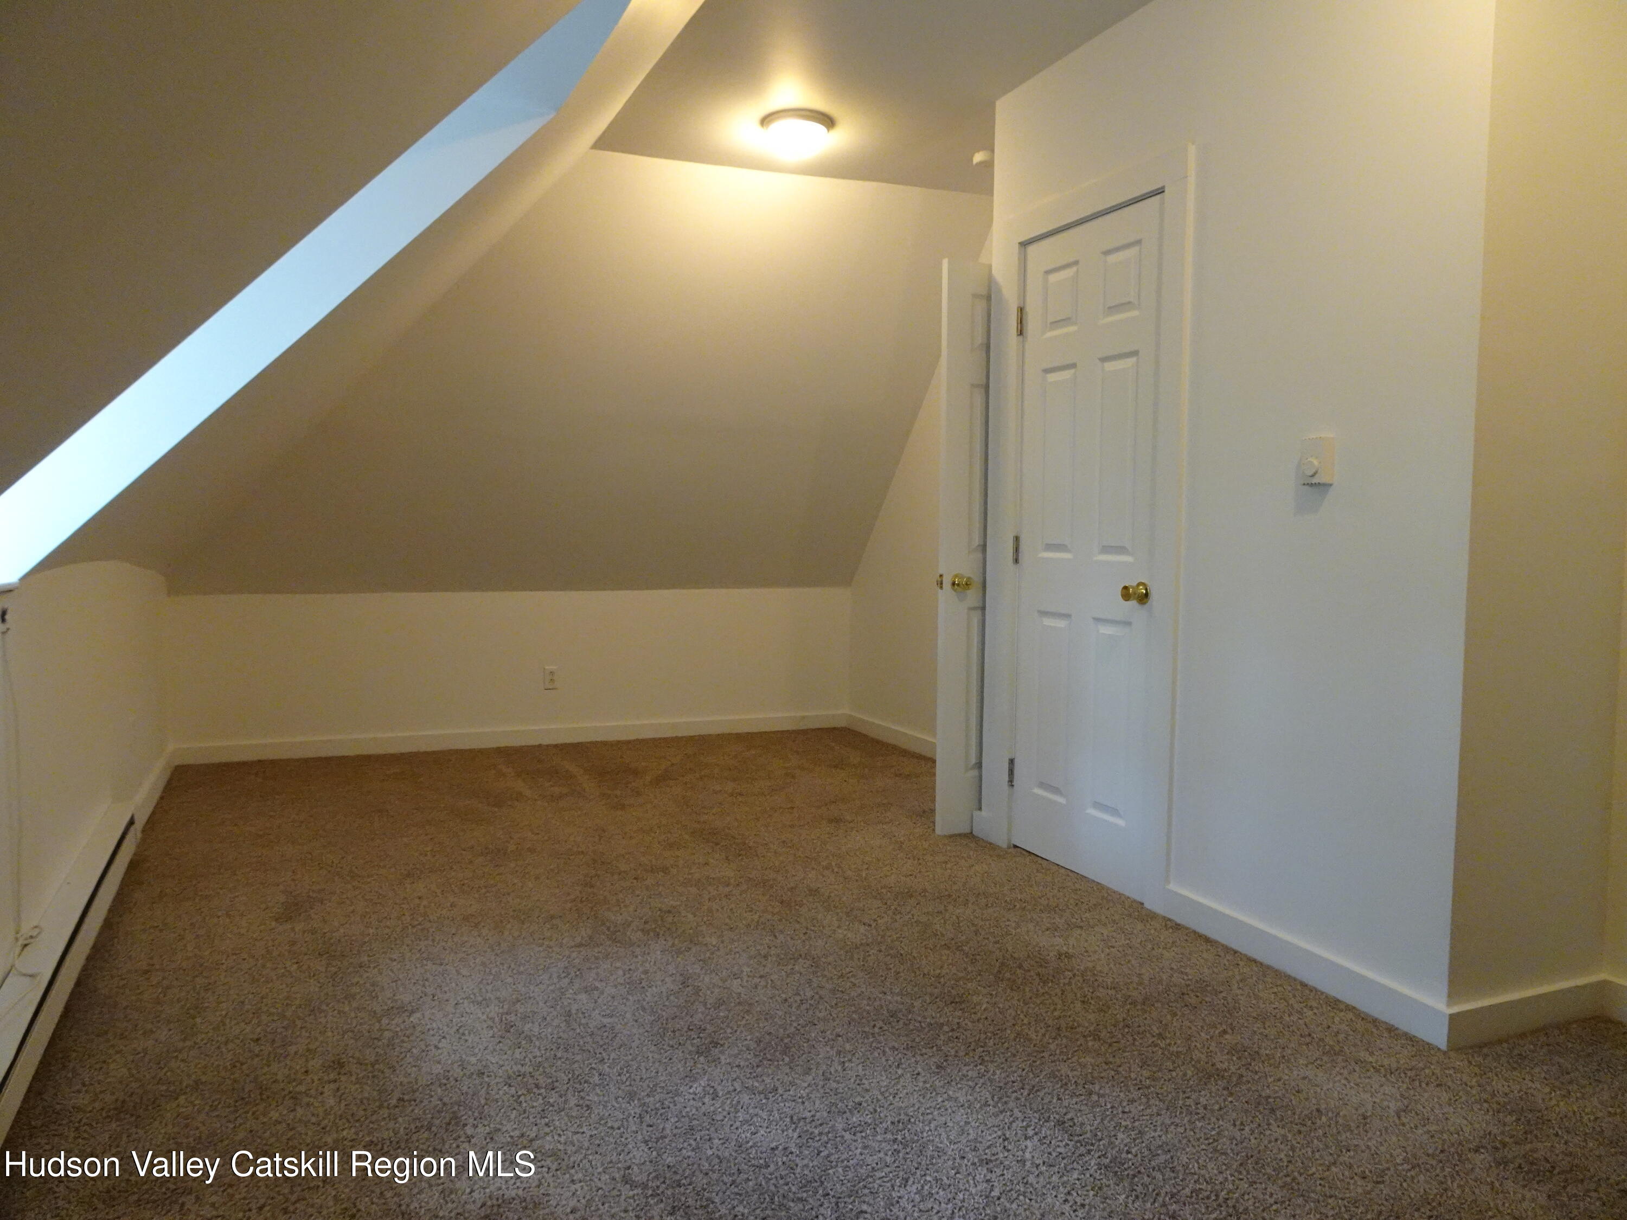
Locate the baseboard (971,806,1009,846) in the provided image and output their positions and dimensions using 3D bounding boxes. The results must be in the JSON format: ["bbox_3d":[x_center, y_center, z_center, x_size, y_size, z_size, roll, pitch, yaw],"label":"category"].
[{"bbox_3d":[0.628,0.771,3.961,0.017,0.083,0.220,-1,4,-23],"label":"baseboard"}]

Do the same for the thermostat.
[{"bbox_3d":[1.173,-0.344,2.633,0.041,0.112,0.068,-1,4,-23],"label":"thermostat"}]

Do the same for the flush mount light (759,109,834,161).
[{"bbox_3d":[-0.058,-1.707,4.083,0.275,0.115,0.275,1,4,0],"label":"flush mount light"}]

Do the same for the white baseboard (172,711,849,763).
[{"bbox_3d":[-1.337,0.634,5.656,3.290,0.080,0.017,-1,4,-22],"label":"white baseboard"}]

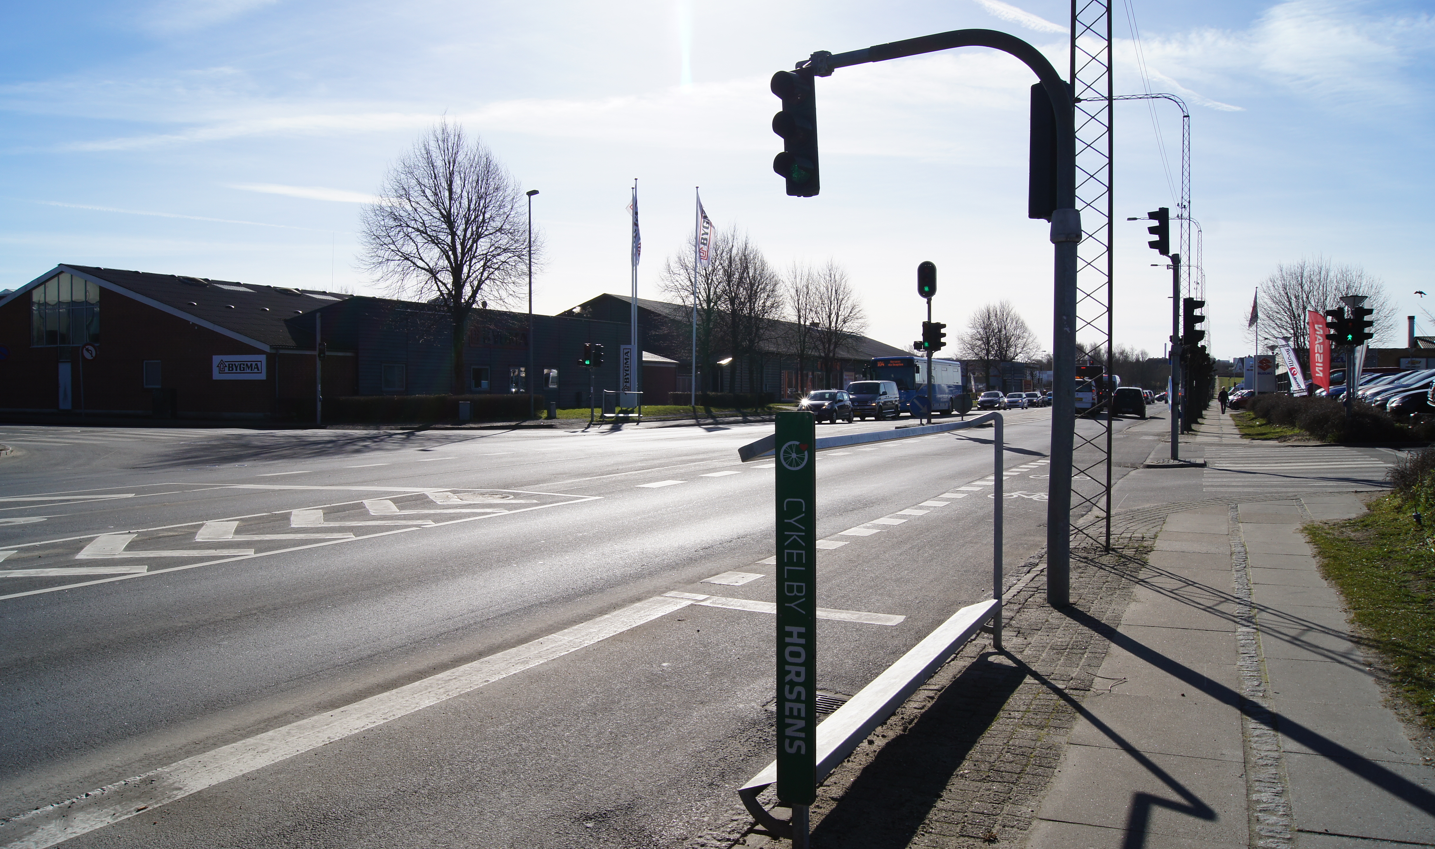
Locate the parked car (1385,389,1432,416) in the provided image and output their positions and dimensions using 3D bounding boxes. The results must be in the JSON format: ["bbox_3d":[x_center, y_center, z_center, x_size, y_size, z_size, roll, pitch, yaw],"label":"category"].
[{"bbox_3d":[22.000,-0.580,31.200,4.200,1.500,1.770,1,2,25],"label":"parked car"}]

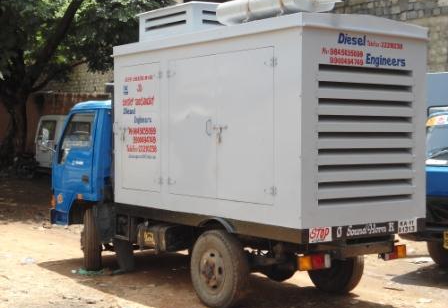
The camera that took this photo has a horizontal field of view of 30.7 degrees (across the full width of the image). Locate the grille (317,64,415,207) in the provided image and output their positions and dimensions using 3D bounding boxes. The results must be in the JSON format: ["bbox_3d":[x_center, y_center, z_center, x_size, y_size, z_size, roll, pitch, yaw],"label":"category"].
[{"bbox_3d":[1.296,-0.162,7.287,1.225,1.217,0.060,-1,2,-36],"label":"grille"}]

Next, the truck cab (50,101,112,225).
[{"bbox_3d":[-1.246,0.121,10.745,1.622,1.631,1.470,-1,2,-36],"label":"truck cab"}]

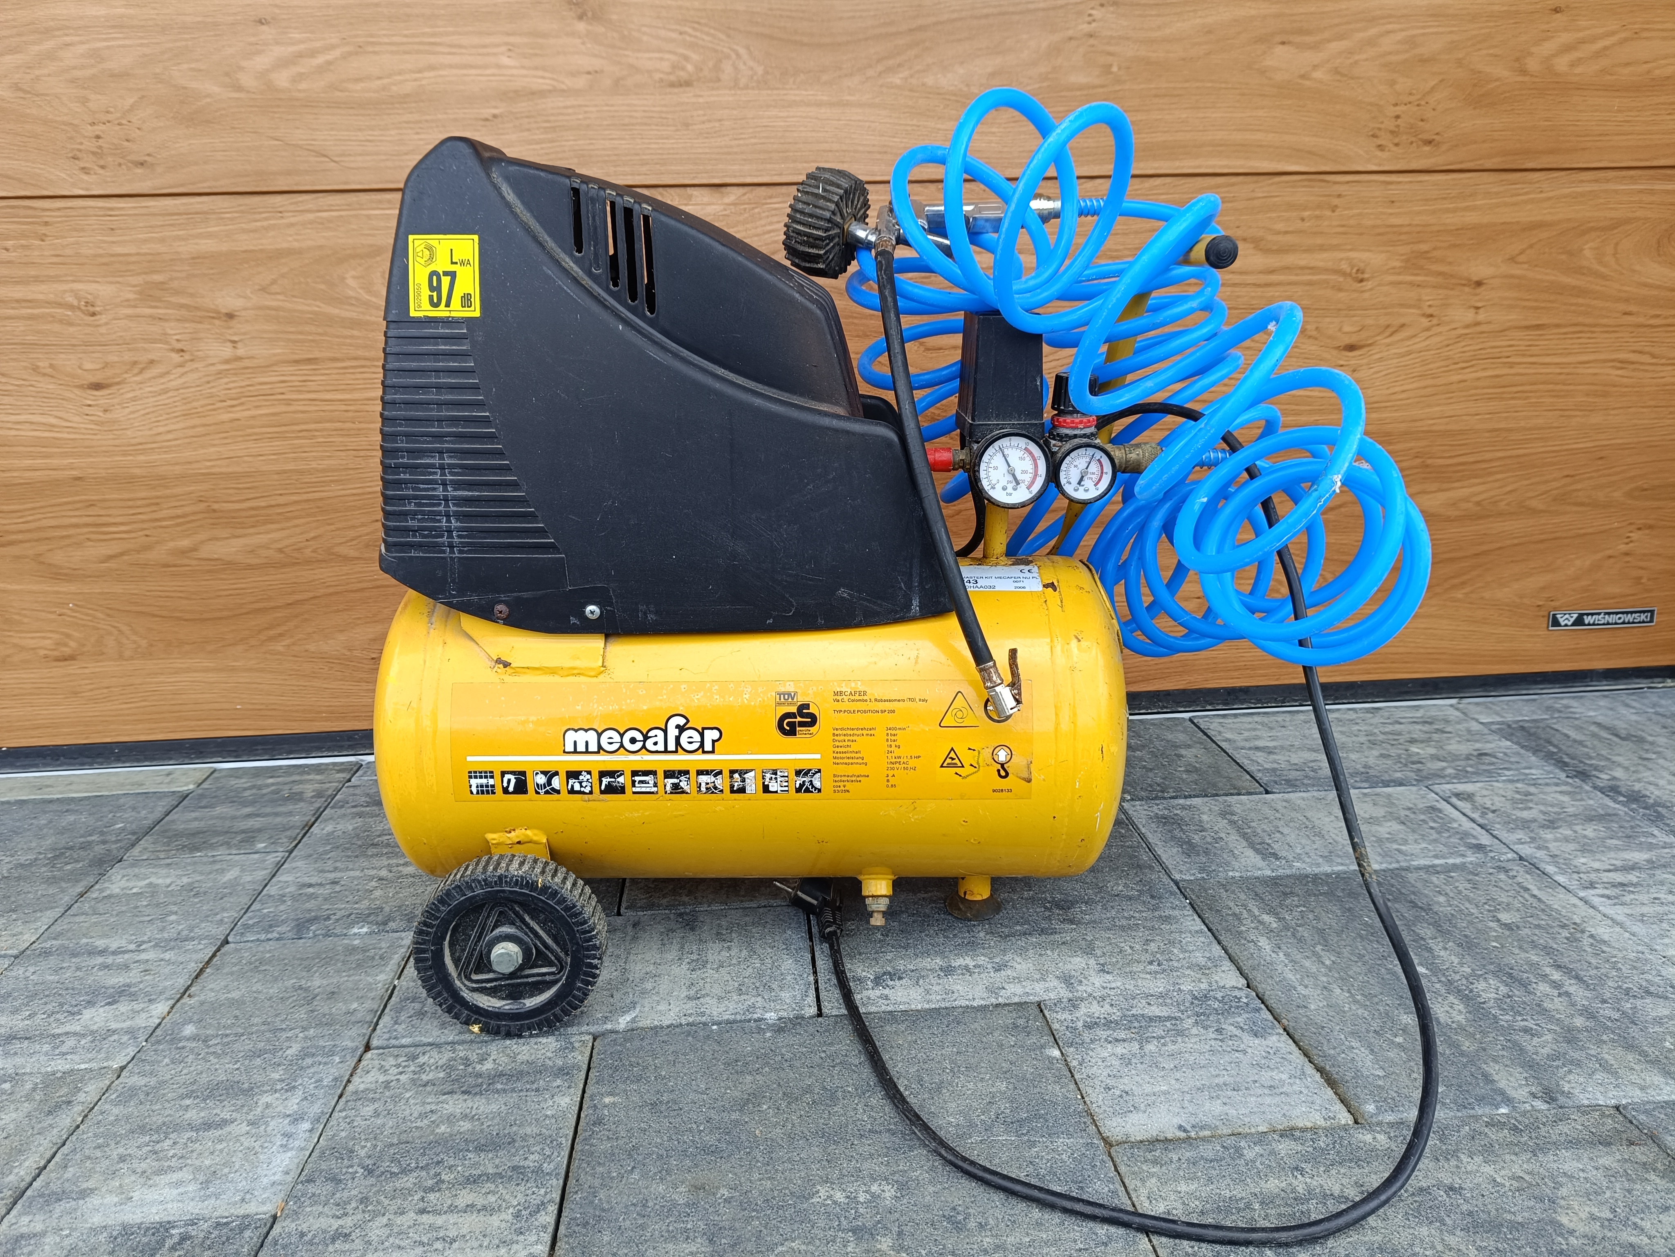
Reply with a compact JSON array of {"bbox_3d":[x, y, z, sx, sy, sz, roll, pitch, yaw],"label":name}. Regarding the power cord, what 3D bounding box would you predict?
[{"bbox_3d":[0.180,0.070,0.766,0.440,0.390,0.455,-2,17,-4],"label":"power cord"}]

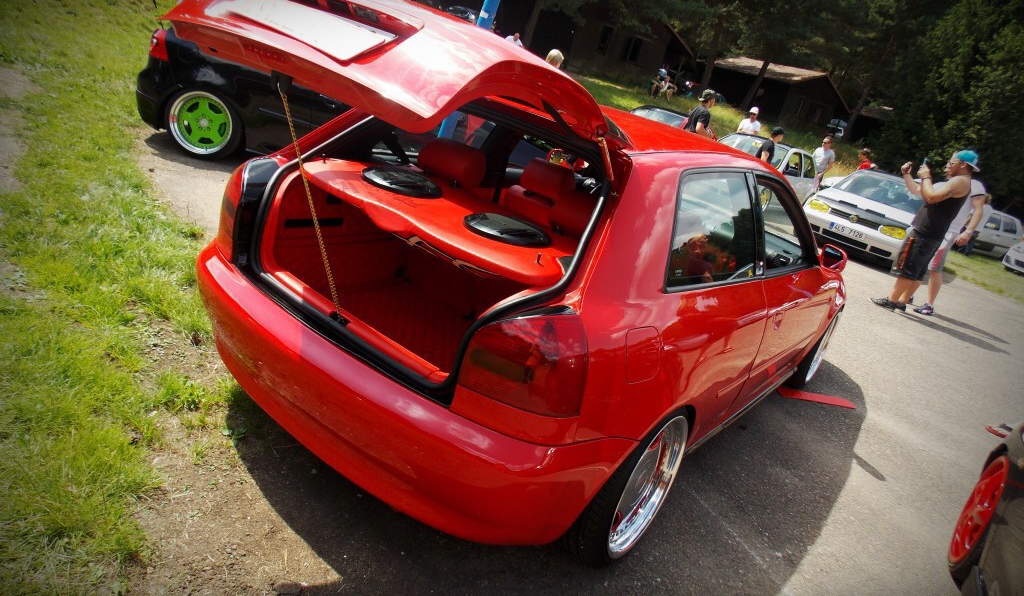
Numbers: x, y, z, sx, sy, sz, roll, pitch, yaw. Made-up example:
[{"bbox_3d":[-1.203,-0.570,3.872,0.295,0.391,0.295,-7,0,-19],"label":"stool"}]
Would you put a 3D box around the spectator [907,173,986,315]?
[{"bbox_3d":[4.842,-0.732,7.600,0.500,1.740,0.520,16,18,3],"label":"spectator"}]

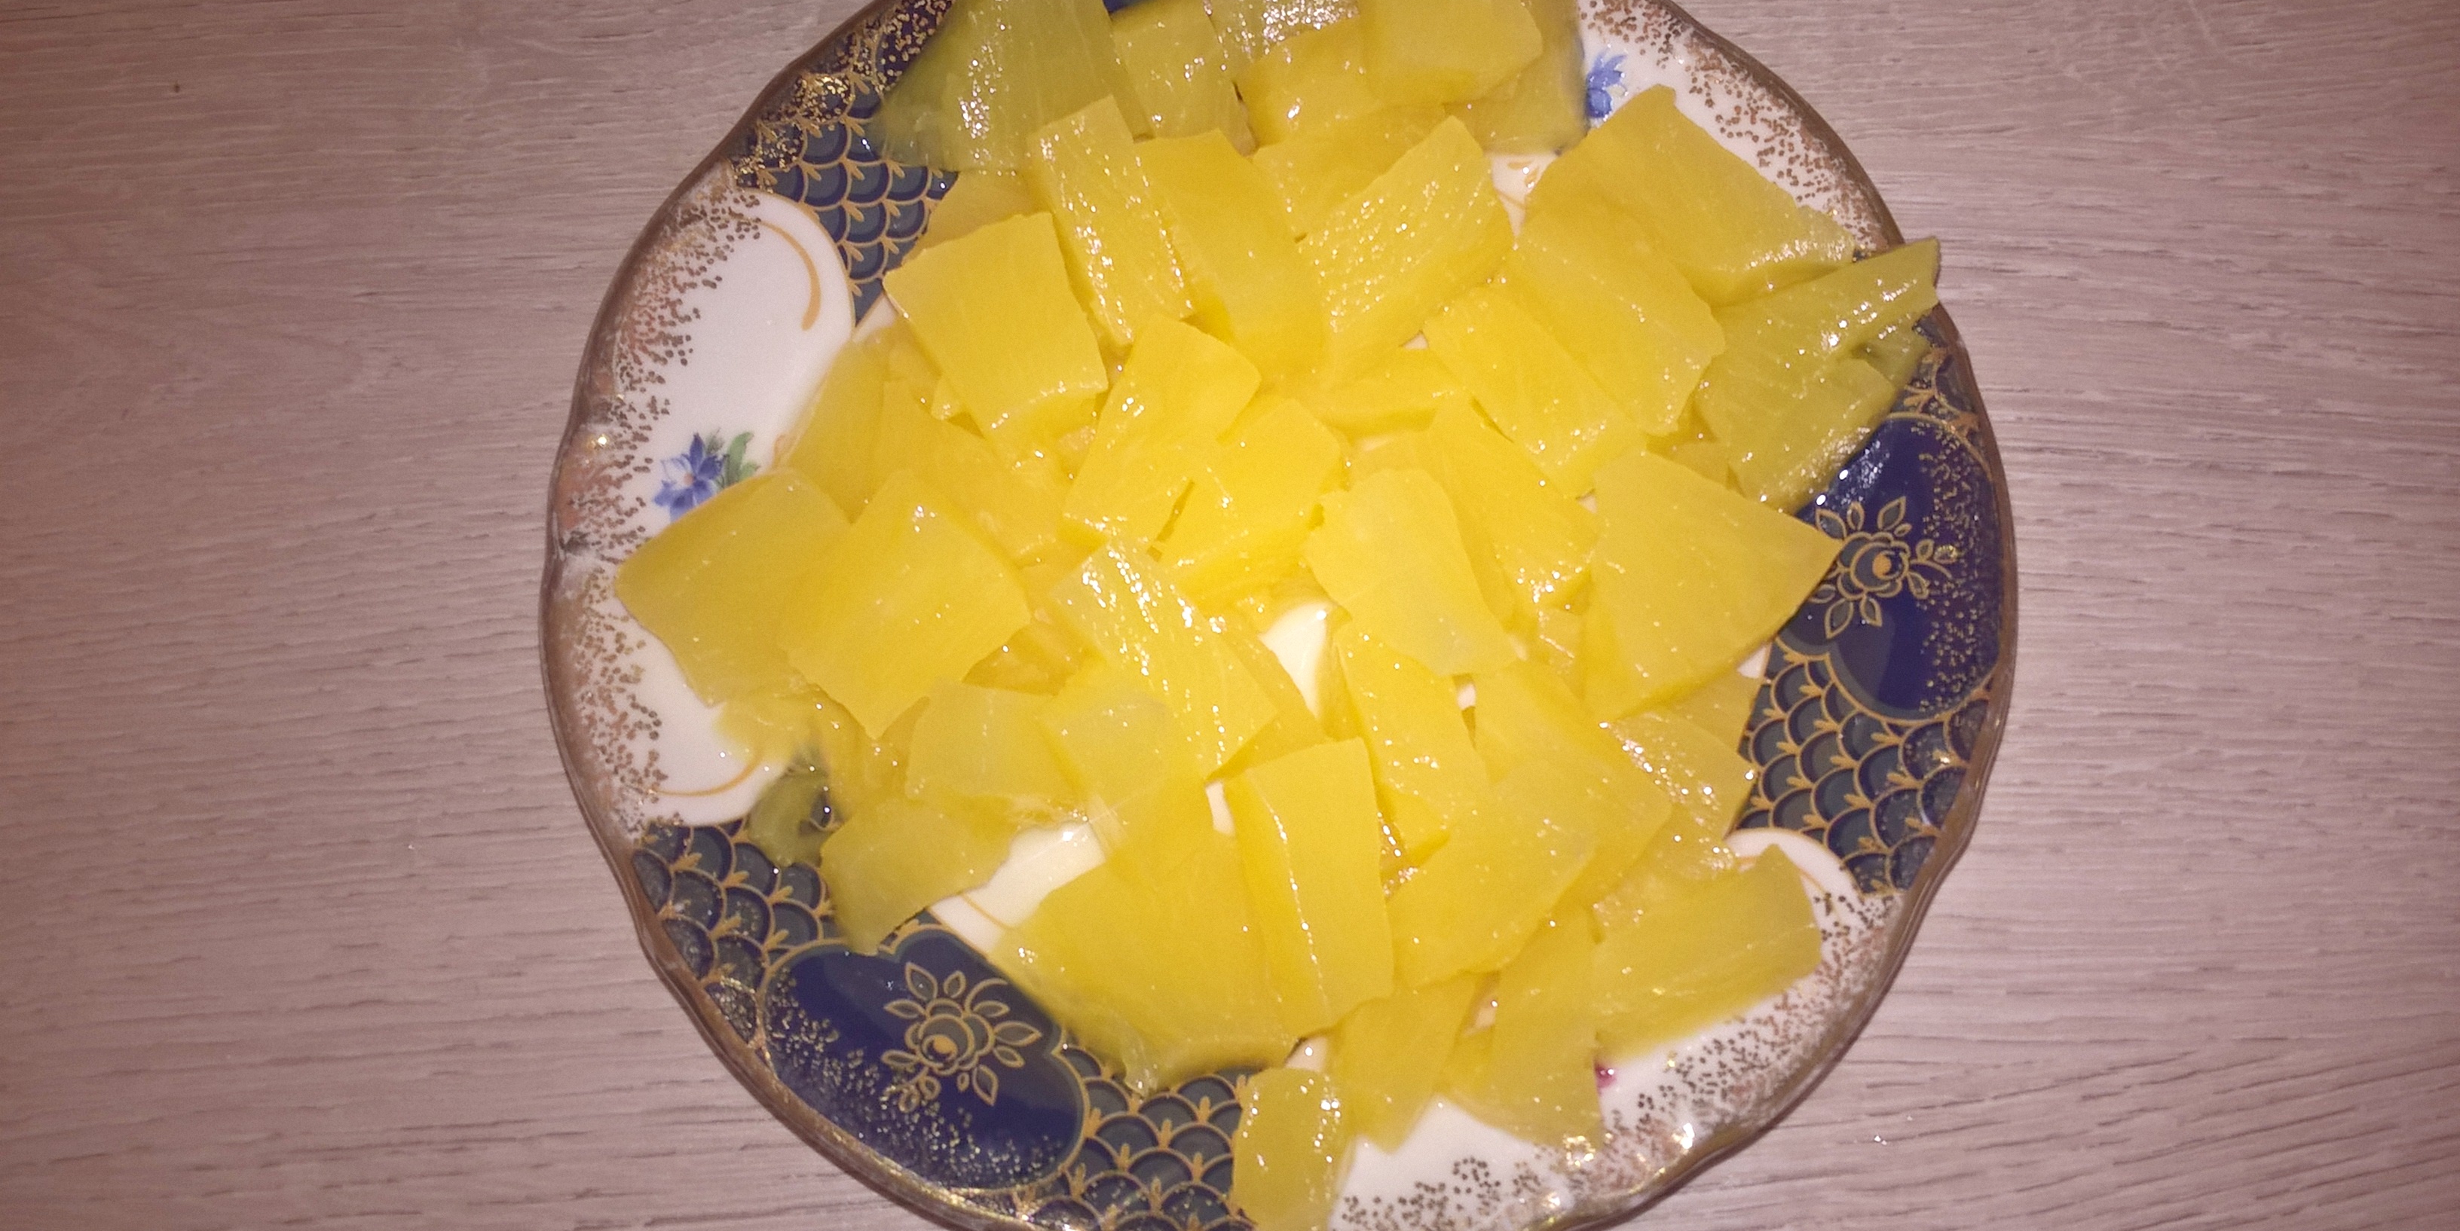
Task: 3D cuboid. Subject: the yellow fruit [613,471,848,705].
[{"bbox_3d":[-0.061,-0.003,0.258,0.029,0.012,0.021,-38,82,-15],"label":"yellow fruit"}]

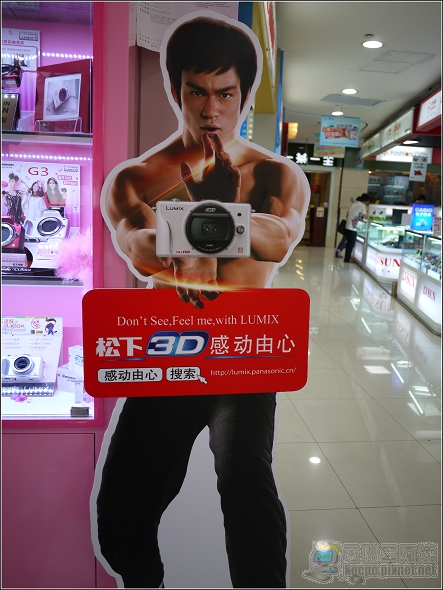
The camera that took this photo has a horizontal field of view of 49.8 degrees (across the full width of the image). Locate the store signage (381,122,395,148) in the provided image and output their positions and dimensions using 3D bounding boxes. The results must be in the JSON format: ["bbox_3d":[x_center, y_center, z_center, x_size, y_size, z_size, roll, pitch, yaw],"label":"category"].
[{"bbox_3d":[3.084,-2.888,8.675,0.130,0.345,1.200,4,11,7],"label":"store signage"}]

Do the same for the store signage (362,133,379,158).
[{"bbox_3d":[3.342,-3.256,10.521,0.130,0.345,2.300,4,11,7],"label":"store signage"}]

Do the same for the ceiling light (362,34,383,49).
[{"bbox_3d":[1.564,-2.600,4.930,0.222,0.060,0.222,1,11,-7],"label":"ceiling light"}]

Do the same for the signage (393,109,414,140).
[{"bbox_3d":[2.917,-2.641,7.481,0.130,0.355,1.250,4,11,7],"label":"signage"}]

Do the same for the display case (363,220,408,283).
[{"bbox_3d":[3.188,-0.817,9.062,0.540,0.990,1.950,4,11,7],"label":"display case"}]

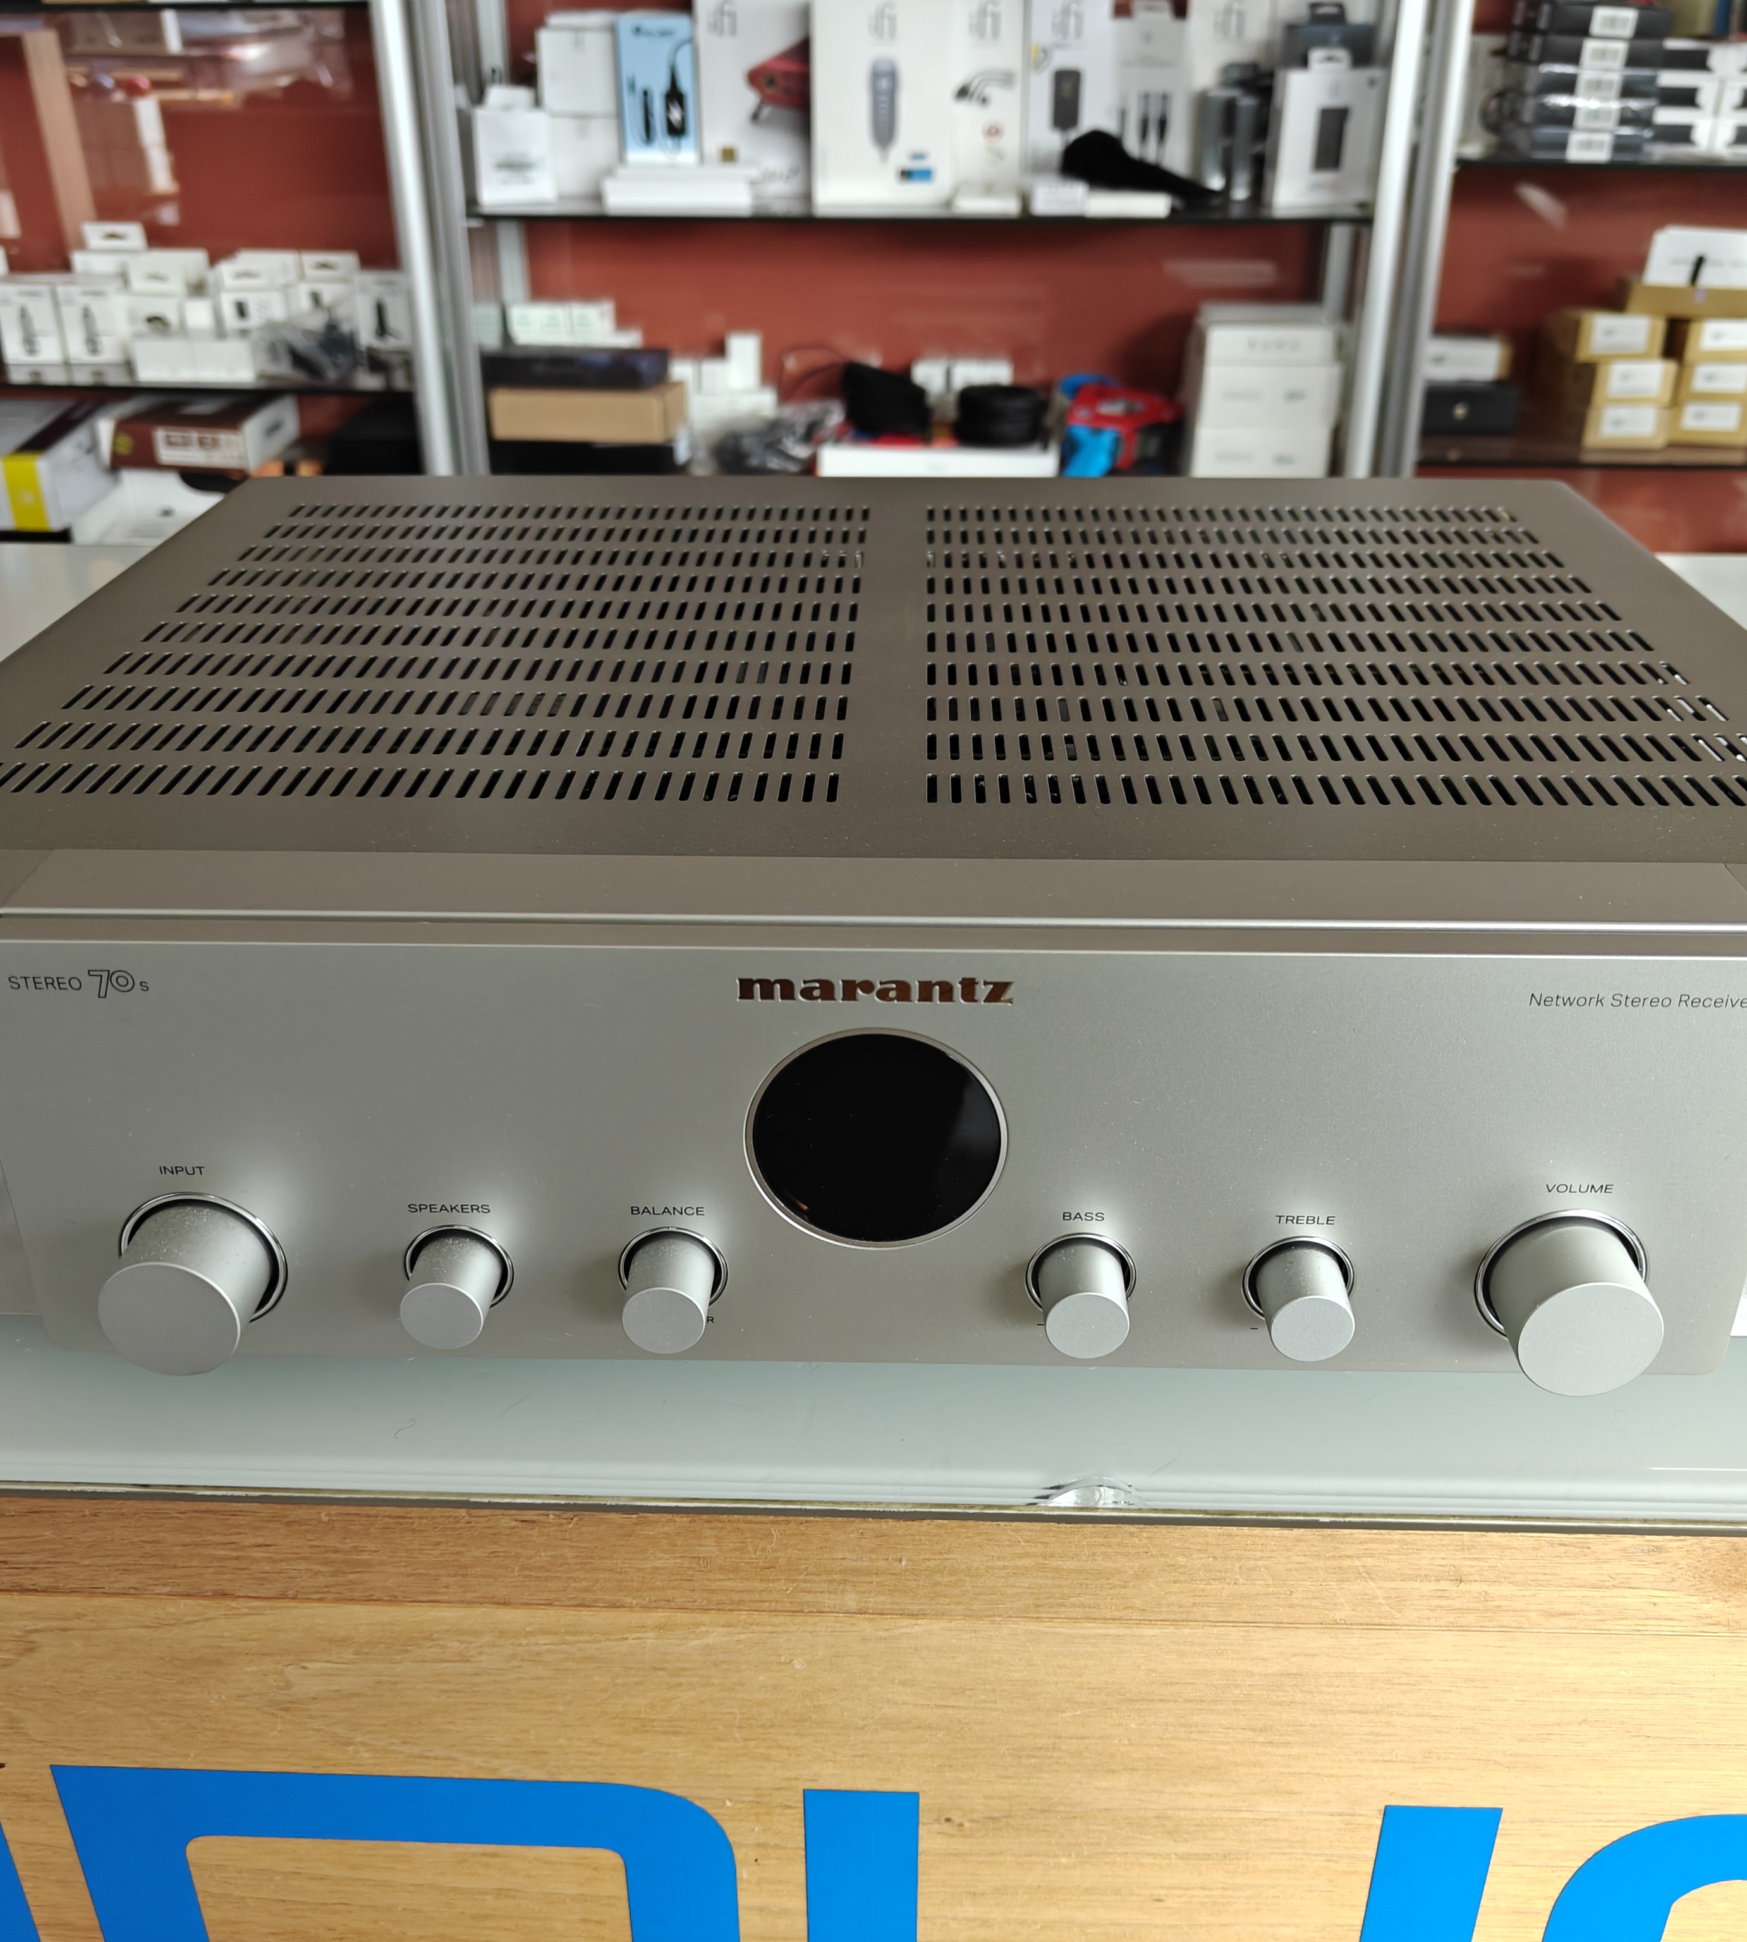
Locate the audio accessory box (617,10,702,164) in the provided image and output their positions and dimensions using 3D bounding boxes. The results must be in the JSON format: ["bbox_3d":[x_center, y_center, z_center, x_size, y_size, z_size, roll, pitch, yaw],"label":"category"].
[{"bbox_3d":[-0.234,-0.969,1.996,0.087,0.162,0.045,0,28,1],"label":"audio accessory box"}]

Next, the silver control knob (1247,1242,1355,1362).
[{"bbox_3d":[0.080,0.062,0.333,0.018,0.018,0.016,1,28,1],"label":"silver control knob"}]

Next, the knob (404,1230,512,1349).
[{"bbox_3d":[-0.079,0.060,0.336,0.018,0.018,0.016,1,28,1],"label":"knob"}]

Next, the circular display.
[{"bbox_3d":[0.001,0.031,0.325,0.046,0.046,0.004,0,28,1],"label":"circular display"}]

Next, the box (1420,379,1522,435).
[{"bbox_3d":[0.696,-0.682,2.156,0.121,0.054,0.100,0,28,1],"label":"box"}]

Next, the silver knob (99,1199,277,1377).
[{"bbox_3d":[-0.128,0.060,0.334,0.027,0.027,0.019,0,28,1],"label":"silver knob"}]

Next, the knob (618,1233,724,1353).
[{"bbox_3d":[-0.038,0.061,0.334,0.017,0.017,0.016,0,28,1],"label":"knob"}]

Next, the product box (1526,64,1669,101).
[{"bbox_3d":[0.735,-0.924,1.868,0.125,0.033,0.120,1,28,1],"label":"product box"}]

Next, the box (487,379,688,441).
[{"bbox_3d":[-0.331,-0.675,2.125,0.191,0.057,0.190,1,28,3],"label":"box"}]

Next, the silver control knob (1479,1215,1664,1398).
[{"bbox_3d":[0.129,0.062,0.330,0.028,0.028,0.019,1,28,1],"label":"silver control knob"}]

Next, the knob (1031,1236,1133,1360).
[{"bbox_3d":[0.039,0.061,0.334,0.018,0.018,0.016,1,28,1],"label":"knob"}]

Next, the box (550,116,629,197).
[{"bbox_3d":[-0.330,-0.947,2.080,0.094,0.086,0.090,0,28,1],"label":"box"}]

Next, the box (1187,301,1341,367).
[{"bbox_3d":[0.443,-0.732,2.065,0.143,0.041,0.160,0,28,1],"label":"box"}]

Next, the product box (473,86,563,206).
[{"bbox_3d":[-0.379,-0.887,1.932,0.078,0.108,0.050,1,28,1],"label":"product box"}]

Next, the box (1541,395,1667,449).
[{"bbox_3d":[0.850,-0.642,2.082,0.089,0.044,0.130,1,28,1],"label":"box"}]

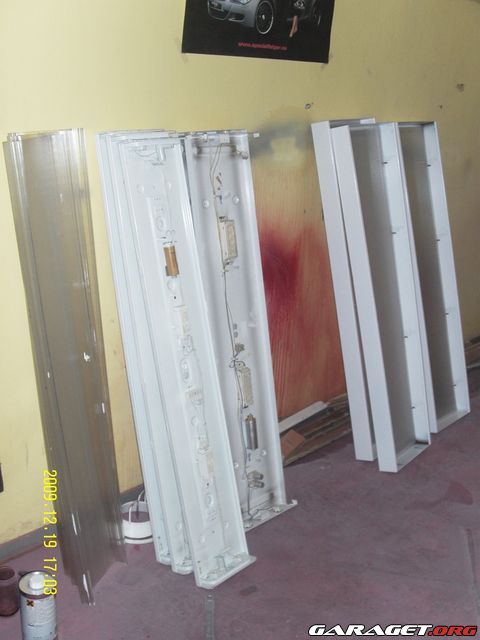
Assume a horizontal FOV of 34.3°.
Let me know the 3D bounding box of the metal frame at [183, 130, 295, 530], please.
[{"bbox_3d":[0.002,0.041,2.517,0.244,1.262,0.094,-14,12,-42],"label":"metal frame"}]

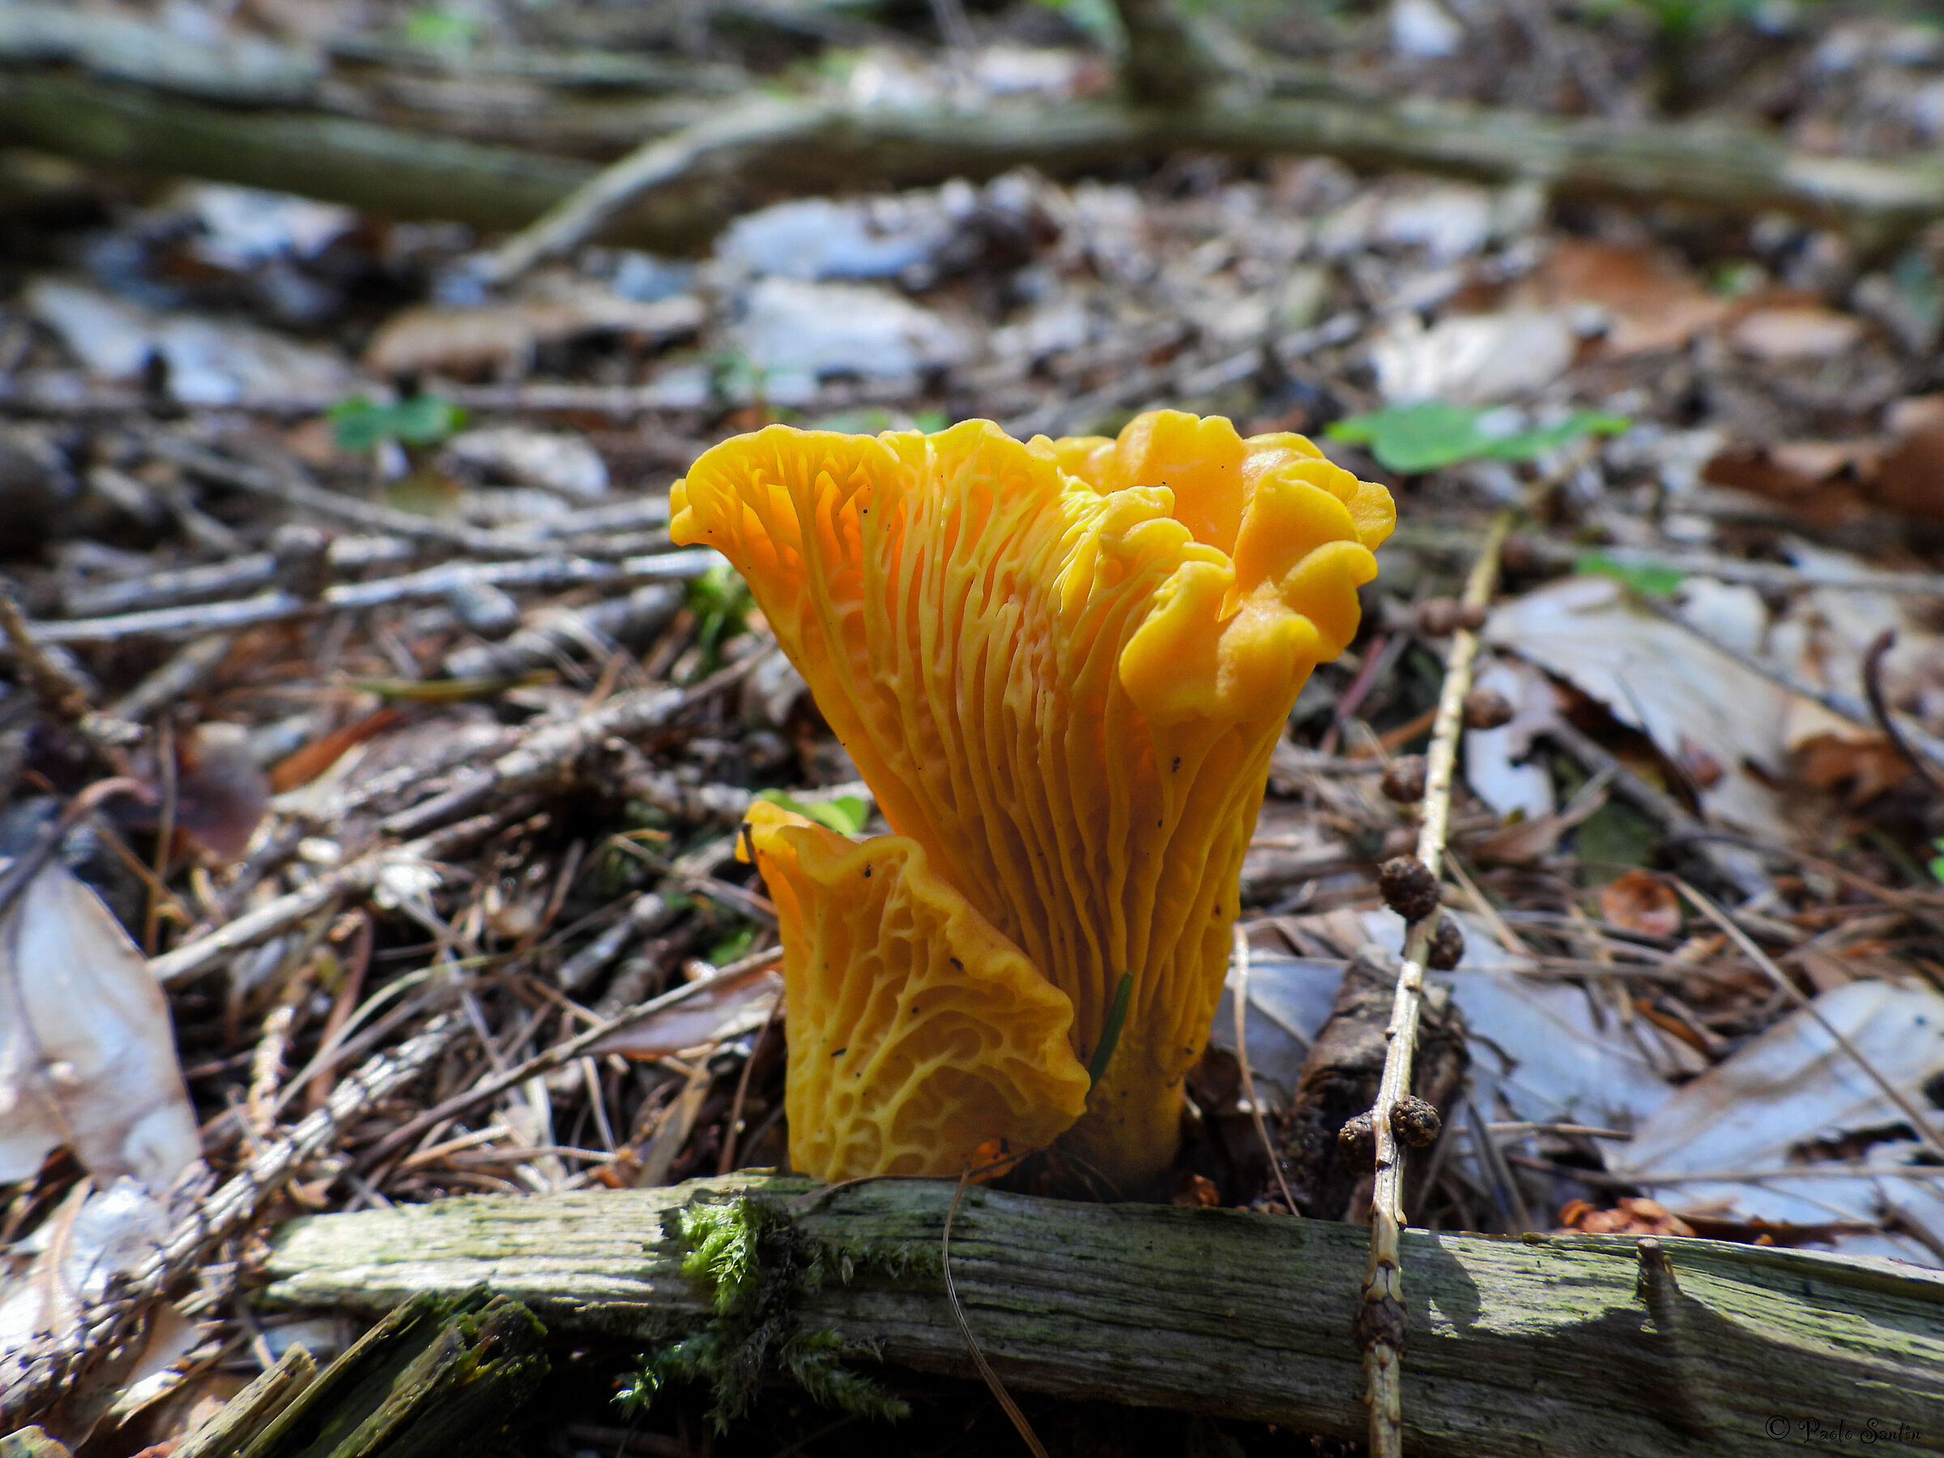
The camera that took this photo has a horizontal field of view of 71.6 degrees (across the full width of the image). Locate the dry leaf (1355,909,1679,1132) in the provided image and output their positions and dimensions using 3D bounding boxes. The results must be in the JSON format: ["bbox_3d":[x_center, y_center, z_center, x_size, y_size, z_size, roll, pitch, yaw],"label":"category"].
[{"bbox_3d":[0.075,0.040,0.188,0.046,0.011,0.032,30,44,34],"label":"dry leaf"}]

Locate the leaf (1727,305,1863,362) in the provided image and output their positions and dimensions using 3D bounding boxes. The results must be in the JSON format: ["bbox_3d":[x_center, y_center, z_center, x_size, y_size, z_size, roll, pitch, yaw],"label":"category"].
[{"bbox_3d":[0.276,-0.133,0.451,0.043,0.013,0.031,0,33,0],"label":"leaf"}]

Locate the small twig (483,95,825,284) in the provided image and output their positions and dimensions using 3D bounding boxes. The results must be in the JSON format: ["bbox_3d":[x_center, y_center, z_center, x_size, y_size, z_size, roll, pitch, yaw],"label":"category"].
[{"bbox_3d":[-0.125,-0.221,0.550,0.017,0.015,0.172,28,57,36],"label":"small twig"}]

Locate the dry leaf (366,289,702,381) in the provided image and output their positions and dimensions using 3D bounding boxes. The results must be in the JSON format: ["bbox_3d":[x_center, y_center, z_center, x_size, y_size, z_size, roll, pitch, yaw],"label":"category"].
[{"bbox_3d":[-0.140,-0.127,0.433,0.105,0.023,0.038,-4,33,-7],"label":"dry leaf"}]

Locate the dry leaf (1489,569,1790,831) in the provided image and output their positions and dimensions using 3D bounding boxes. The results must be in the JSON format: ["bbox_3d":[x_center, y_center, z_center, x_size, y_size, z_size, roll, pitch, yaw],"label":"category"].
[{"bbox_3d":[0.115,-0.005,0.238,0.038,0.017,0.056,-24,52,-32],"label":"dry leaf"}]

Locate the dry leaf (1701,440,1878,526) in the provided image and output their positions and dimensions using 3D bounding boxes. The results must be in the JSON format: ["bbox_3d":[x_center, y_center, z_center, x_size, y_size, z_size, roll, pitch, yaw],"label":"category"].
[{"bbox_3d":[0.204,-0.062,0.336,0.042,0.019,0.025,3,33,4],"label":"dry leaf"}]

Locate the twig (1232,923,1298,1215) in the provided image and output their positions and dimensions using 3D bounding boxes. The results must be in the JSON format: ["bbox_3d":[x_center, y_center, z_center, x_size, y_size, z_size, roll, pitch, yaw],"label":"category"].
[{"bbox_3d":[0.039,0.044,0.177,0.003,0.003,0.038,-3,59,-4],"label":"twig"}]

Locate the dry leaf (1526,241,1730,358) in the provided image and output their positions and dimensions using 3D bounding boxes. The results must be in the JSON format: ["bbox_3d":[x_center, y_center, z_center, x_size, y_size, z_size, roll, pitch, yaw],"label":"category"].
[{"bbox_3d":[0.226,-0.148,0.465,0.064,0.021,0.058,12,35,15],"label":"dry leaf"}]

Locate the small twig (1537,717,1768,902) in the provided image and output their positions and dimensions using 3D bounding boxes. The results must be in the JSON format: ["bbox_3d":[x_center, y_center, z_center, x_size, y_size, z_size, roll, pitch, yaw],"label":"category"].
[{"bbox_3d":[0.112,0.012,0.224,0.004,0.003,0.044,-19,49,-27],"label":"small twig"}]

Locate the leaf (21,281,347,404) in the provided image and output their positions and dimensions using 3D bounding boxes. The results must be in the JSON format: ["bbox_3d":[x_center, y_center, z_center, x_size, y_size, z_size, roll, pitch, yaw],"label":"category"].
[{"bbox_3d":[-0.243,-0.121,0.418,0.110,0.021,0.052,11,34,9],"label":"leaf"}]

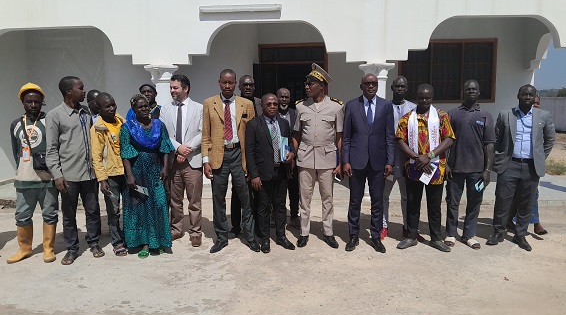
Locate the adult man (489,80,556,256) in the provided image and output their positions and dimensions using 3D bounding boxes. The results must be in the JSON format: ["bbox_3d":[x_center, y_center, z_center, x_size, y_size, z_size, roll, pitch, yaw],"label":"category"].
[{"bbox_3d":[2.523,0.086,4.521,0.631,1.701,0.380,3,6,30],"label":"adult man"}]

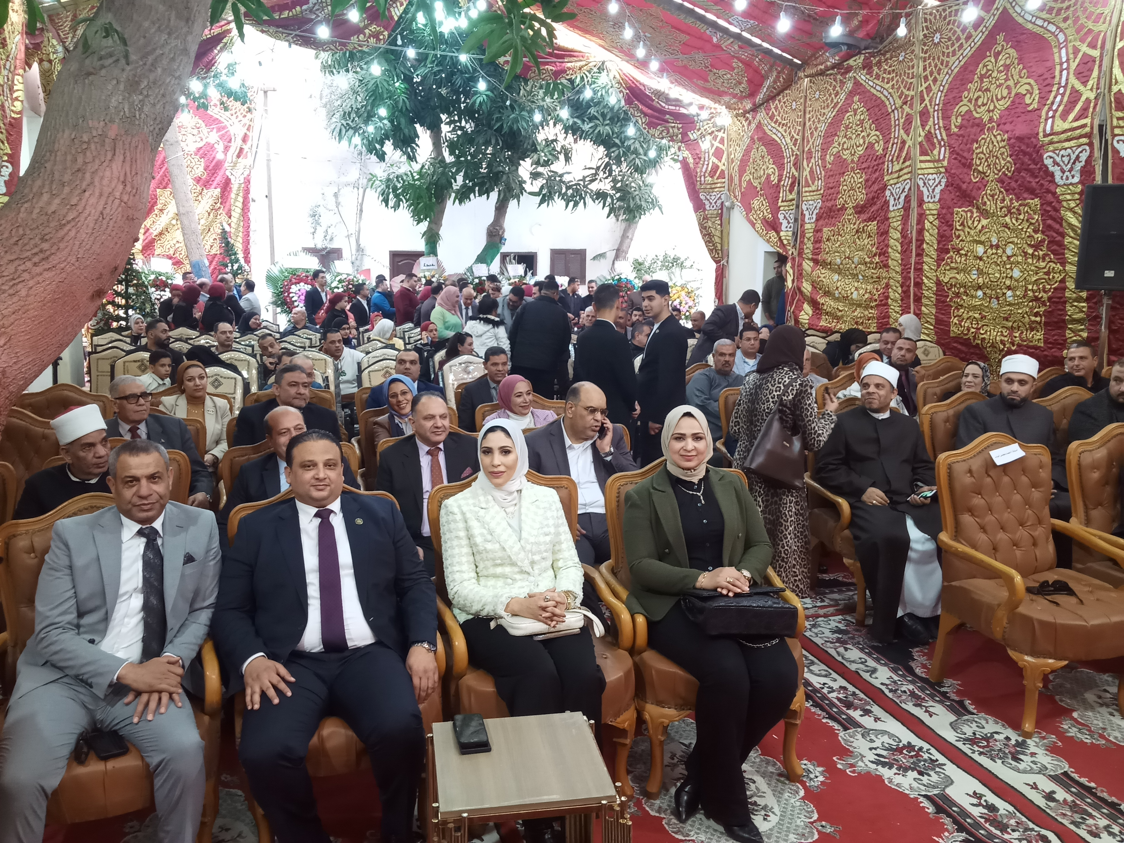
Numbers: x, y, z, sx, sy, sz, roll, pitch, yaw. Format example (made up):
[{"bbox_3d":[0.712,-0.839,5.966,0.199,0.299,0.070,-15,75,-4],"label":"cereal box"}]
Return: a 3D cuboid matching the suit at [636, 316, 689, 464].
[{"bbox_3d":[0.678,0.014,6.186,0.340,1.480,0.500,-3,10,-16],"label":"suit"}]

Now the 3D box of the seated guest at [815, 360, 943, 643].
[{"bbox_3d":[1.661,0.380,4.654,0.600,1.360,0.800,-2,10,-10],"label":"seated guest"}]

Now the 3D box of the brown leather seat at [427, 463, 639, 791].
[{"bbox_3d":[-0.140,0.751,3.305,0.670,1.090,0.720,-3,10,-17],"label":"brown leather seat"}]

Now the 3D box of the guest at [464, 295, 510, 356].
[{"bbox_3d":[-0.756,-0.516,9.393,0.480,1.570,0.360,5,11,30],"label":"guest"}]

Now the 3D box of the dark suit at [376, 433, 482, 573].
[{"bbox_3d":[-0.509,0.584,3.866,0.570,1.020,0.750,-4,10,-20],"label":"dark suit"}]

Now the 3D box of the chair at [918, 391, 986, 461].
[{"bbox_3d":[2.450,0.436,5.200,0.660,1.110,0.700,-2,10,-14],"label":"chair"}]

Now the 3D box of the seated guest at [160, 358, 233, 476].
[{"bbox_3d":[-2.170,0.311,5.371,0.560,1.290,0.780,-3,10,-19],"label":"seated guest"}]

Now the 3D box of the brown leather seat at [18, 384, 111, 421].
[{"bbox_3d":[-3.034,0.371,5.439,0.670,1.120,0.740,-2,10,-10],"label":"brown leather seat"}]

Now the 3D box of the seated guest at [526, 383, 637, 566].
[{"bbox_3d":[0.167,0.499,3.863,0.600,1.320,0.820,-4,10,-20],"label":"seated guest"}]

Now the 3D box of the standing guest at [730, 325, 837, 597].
[{"bbox_3d":[1.228,0.242,5.062,0.500,1.538,0.430,5,11,29],"label":"standing guest"}]

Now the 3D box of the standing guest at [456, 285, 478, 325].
[{"bbox_3d":[-1.192,-0.925,11.833,0.500,1.640,0.330,0,9,-3],"label":"standing guest"}]

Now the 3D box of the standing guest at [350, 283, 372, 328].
[{"bbox_3d":[-3.183,-1.360,14.434,0.300,1.653,0.470,4,10,23],"label":"standing guest"}]

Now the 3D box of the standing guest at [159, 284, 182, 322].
[{"bbox_3d":[-5.727,-1.211,13.534,0.480,1.651,0.360,-6,11,-33],"label":"standing guest"}]

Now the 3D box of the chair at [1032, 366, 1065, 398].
[{"bbox_3d":[3.955,0.161,6.909,0.670,1.090,0.720,-3,10,-17],"label":"chair"}]

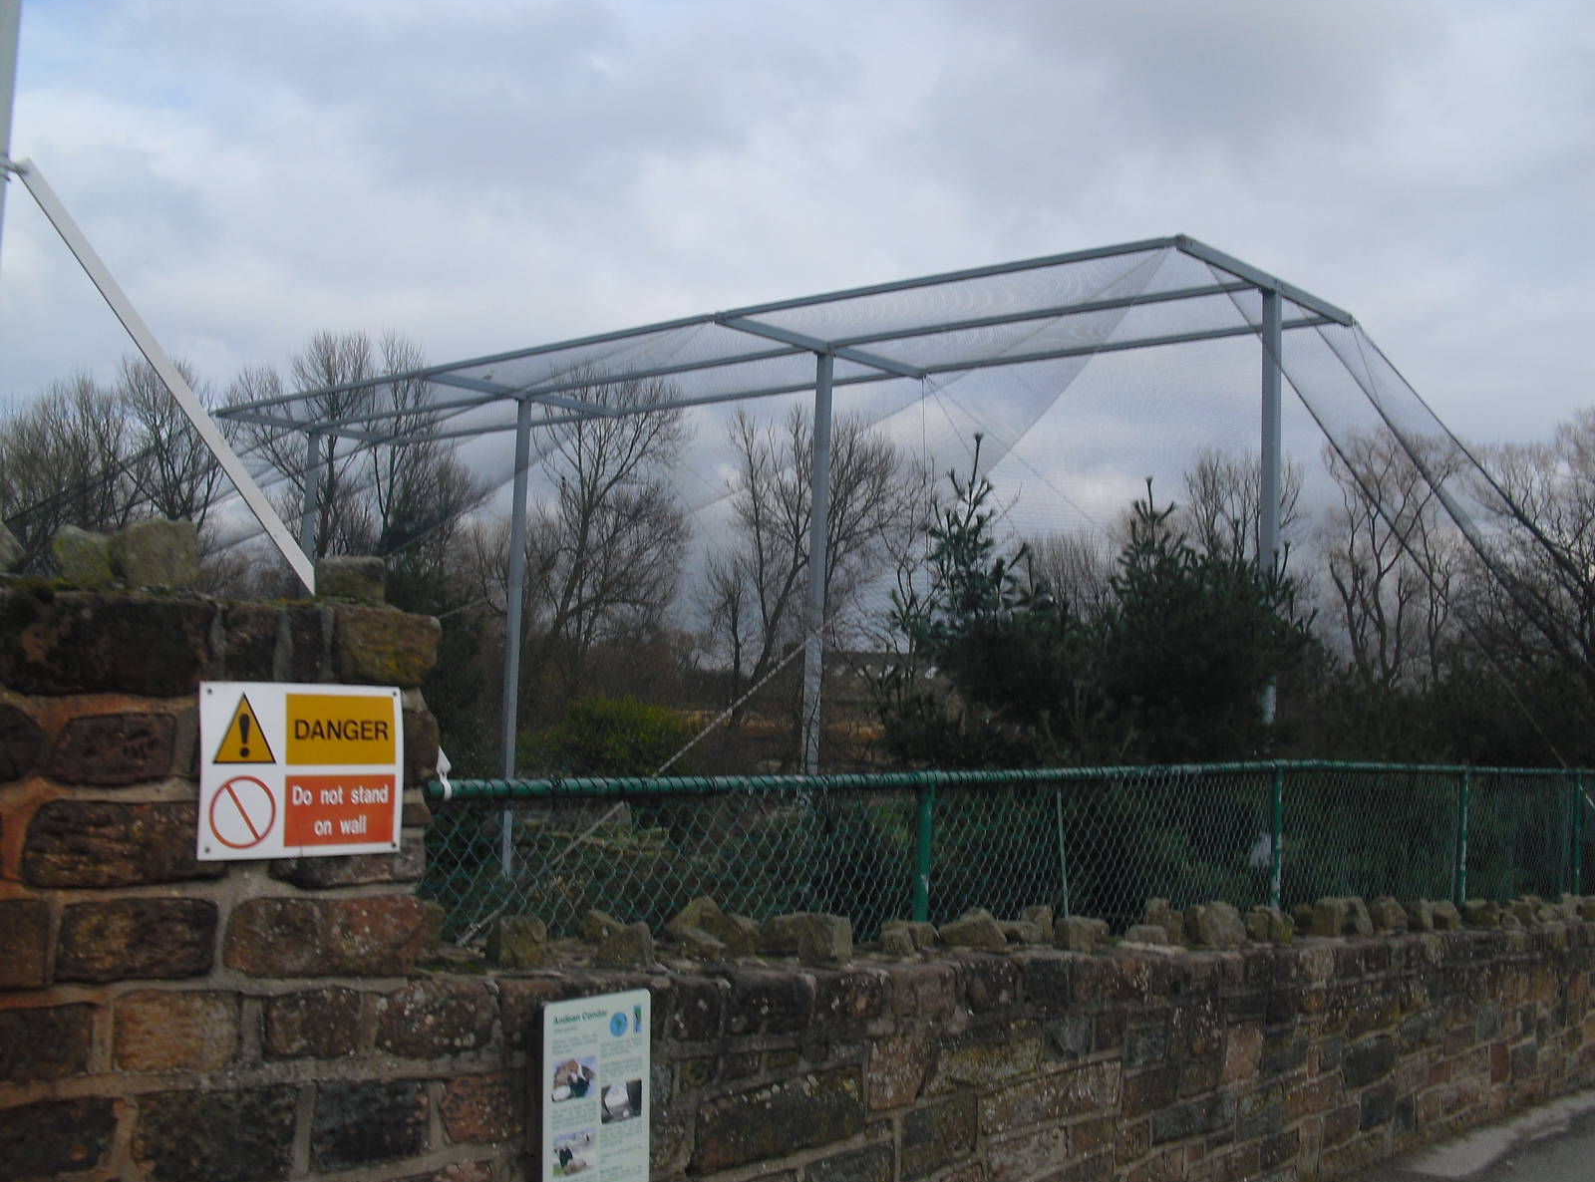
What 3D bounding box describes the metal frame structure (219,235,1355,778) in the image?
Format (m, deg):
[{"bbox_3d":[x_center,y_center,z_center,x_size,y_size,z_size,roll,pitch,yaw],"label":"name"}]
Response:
[{"bbox_3d":[-1.241,0.321,14.219,11.500,4.610,2.330,-1,-4,43],"label":"metal frame structure"}]

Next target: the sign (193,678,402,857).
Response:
[{"bbox_3d":[-0.869,0.317,2.928,0.010,0.300,0.395,-8,-9,43],"label":"sign"}]

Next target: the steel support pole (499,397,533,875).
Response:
[{"bbox_3d":[-2.630,0.403,15.515,0.090,4.490,0.090,-1,-4,43],"label":"steel support pole"}]

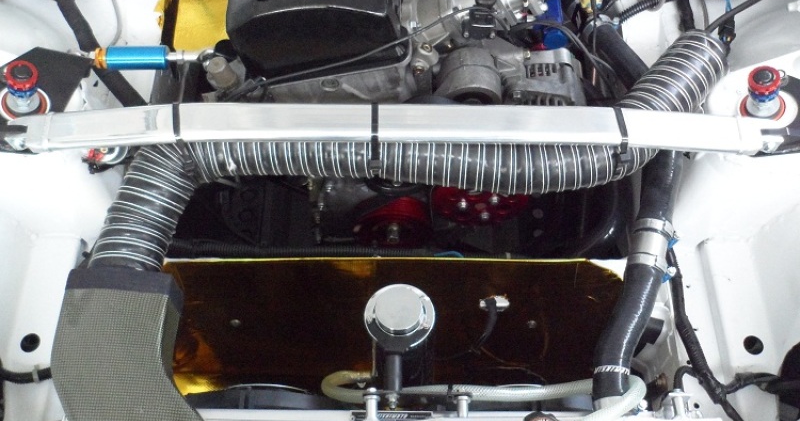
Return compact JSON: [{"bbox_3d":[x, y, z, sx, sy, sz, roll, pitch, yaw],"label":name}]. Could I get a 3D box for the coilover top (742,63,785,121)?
[{"bbox_3d":[0.452,-0.147,1.000,0.051,0.050,0.051,0,57,0],"label":"coilover top"}]

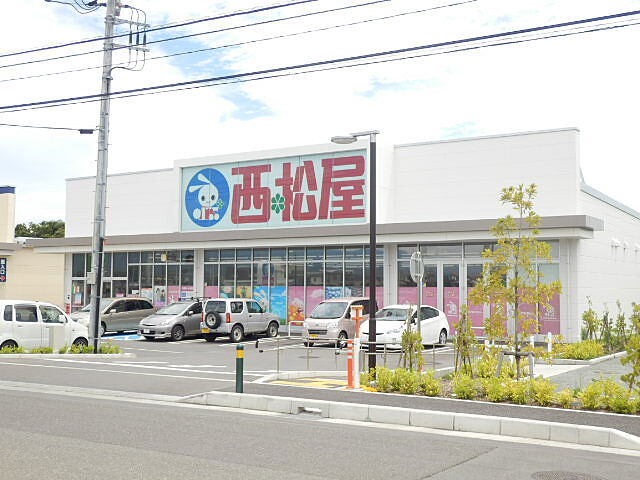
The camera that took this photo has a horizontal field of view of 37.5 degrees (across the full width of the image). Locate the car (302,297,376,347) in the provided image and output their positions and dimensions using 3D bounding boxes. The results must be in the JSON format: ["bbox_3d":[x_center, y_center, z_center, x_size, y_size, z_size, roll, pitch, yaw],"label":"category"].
[{"bbox_3d":[0.783,2.961,33.819,1.475,1.720,3.395,-2,-4,30],"label":"car"}]

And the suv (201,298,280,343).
[{"bbox_3d":[-3.123,3.198,38.020,1.480,1.700,3.400,-2,-4,35],"label":"suv"}]

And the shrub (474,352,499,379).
[{"bbox_3d":[3.213,2.427,18.198,0.460,0.489,0.460,0,-3,0],"label":"shrub"}]

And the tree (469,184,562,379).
[{"bbox_3d":[3.455,0.791,16.706,1.600,3.548,1.600,0,-3,0],"label":"tree"}]

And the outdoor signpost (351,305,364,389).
[{"bbox_3d":[0.627,1.781,15.693,0.200,1.384,0.120,3,-4,-35],"label":"outdoor signpost"}]

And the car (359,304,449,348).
[{"bbox_3d":[2.997,3.062,33.192,1.745,1.490,4.460,-2,-4,33],"label":"car"}]

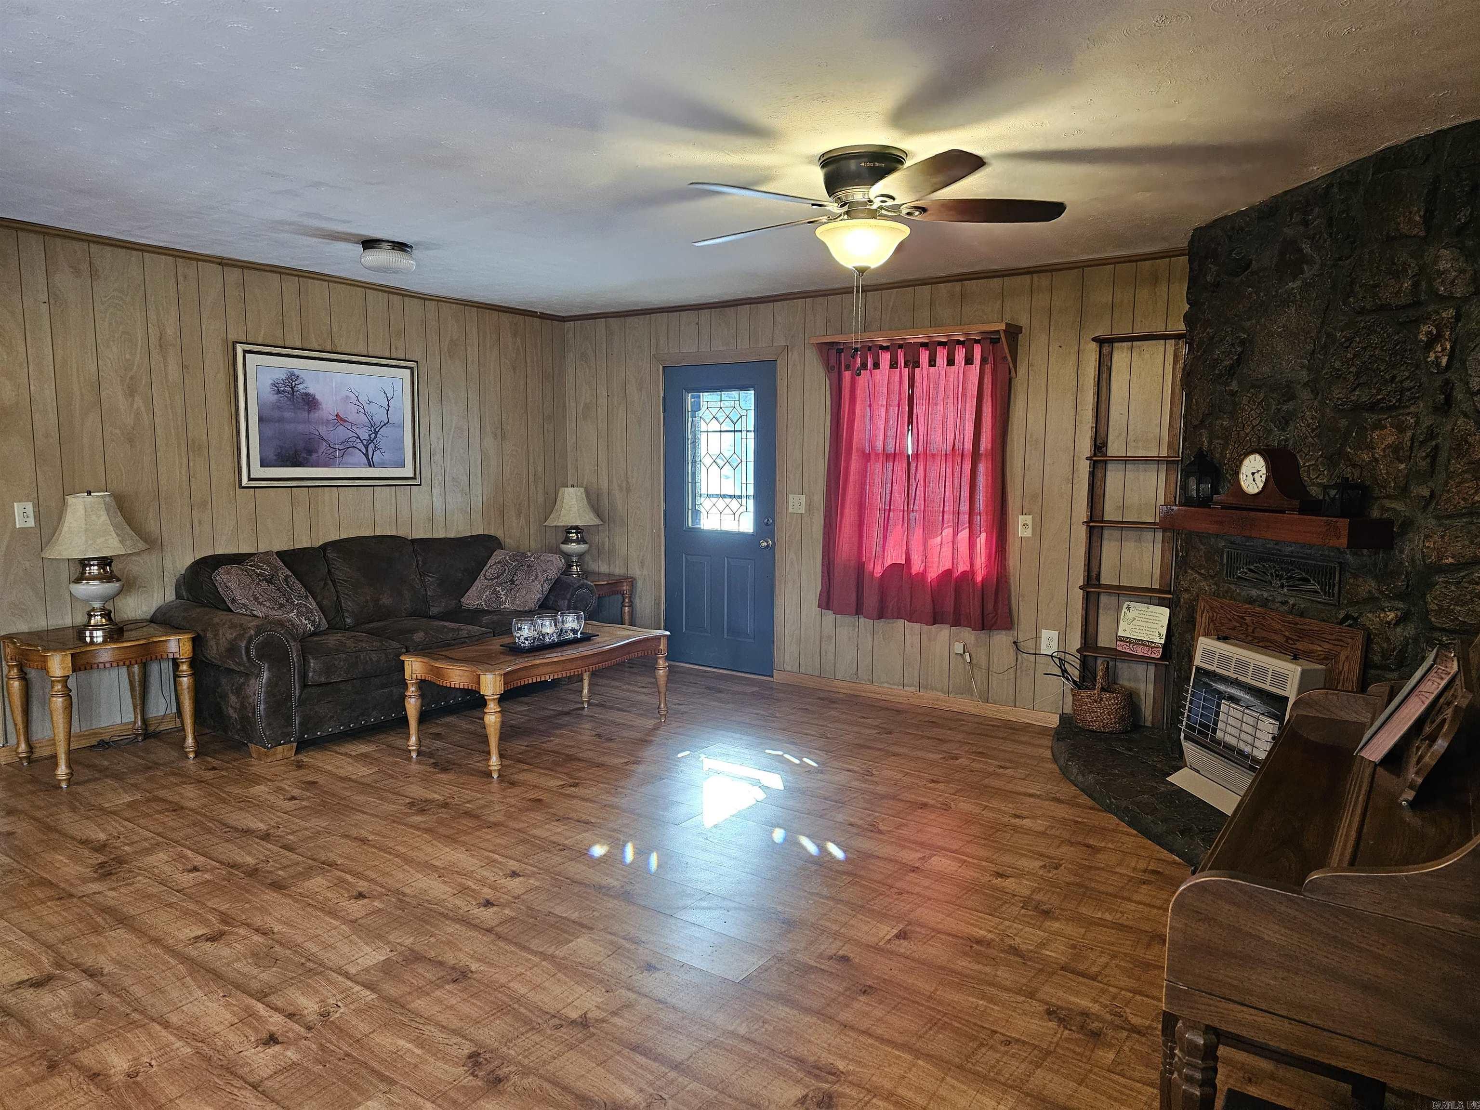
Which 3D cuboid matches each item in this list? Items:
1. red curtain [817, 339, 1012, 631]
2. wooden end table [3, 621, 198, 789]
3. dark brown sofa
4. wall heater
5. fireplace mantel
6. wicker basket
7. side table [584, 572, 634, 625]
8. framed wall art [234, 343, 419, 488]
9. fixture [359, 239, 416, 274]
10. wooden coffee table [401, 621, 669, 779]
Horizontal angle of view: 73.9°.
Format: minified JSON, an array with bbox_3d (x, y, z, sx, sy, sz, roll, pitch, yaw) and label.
[{"bbox_3d":[0.978,-0.414,5.620,1.180,1.580,0.100,4,6,35],"label":"red curtain"},{"bbox_3d":[-2.933,0.663,4.532,0.630,0.593,0.610,4,6,35],"label":"wooden end table"},{"bbox_3d":[-1.920,0.383,5.605,0.910,0.970,2.280,4,6,35],"label":"dark brown sofa"},{"bbox_3d":[2.042,0.678,3.997,0.217,0.577,0.630,0,5,-8],"label":"wall heater"},{"bbox_3d":[2.059,-0.121,3.885,0.175,0.100,1.114,0,5,-9],"label":"fireplace mantel"},{"bbox_3d":[1.821,0.700,4.949,0.290,0.350,0.280,4,6,35],"label":"wicker basket"},{"bbox_3d":[-1.196,0.454,6.949,0.630,0.593,0.610,4,6,35],"label":"side table"},{"bbox_3d":[-2.348,-0.784,5.731,0.040,0.775,1.160,4,6,35],"label":"framed wall art"},{"bbox_3d":[-1.738,-1.462,4.851,0.257,0.130,0.257,0,5,0],"label":"fixture"},{"bbox_3d":[-0.969,0.693,4.960,0.640,0.485,1.270,4,6,35],"label":"wooden coffee table"}]

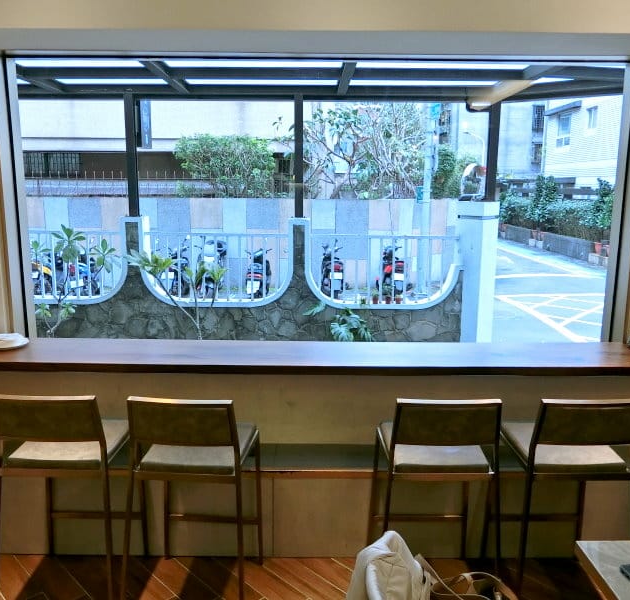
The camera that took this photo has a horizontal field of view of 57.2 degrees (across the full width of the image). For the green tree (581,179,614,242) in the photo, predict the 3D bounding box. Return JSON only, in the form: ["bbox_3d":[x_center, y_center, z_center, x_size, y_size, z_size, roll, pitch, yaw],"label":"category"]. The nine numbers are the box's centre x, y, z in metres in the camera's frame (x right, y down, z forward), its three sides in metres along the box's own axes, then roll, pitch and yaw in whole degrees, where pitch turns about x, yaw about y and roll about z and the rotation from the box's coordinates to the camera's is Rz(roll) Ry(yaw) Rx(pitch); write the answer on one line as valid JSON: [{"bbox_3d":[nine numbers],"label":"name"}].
[{"bbox_3d":[8.088,-2.597,16.398,0.900,1.800,0.880,0,10,0],"label":"green tree"}]

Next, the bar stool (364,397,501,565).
[{"bbox_3d":[0.478,0.787,2.367,0.480,0.945,0.520,0,10,0],"label":"bar stool"}]

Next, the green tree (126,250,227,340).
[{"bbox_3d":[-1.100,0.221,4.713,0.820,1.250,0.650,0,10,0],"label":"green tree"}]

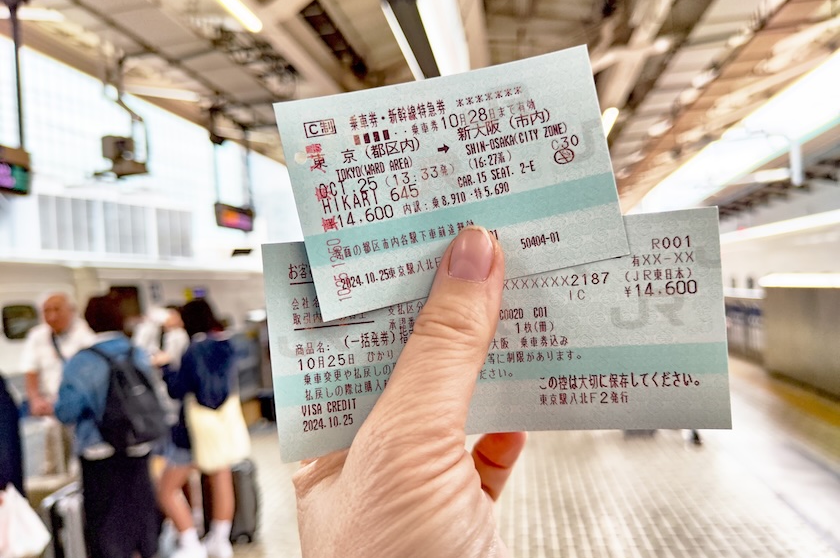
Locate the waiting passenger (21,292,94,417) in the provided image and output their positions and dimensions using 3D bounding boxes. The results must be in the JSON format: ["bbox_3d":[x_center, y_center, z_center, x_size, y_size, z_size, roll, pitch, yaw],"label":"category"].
[{"bbox_3d":[-2.315,0.929,3.750,0.490,1.670,0.340,-3,-1,-13],"label":"waiting passenger"}]

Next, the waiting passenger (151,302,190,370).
[{"bbox_3d":[-2.032,0.987,4.800,0.340,1.550,0.430,-3,-1,-28],"label":"waiting passenger"}]

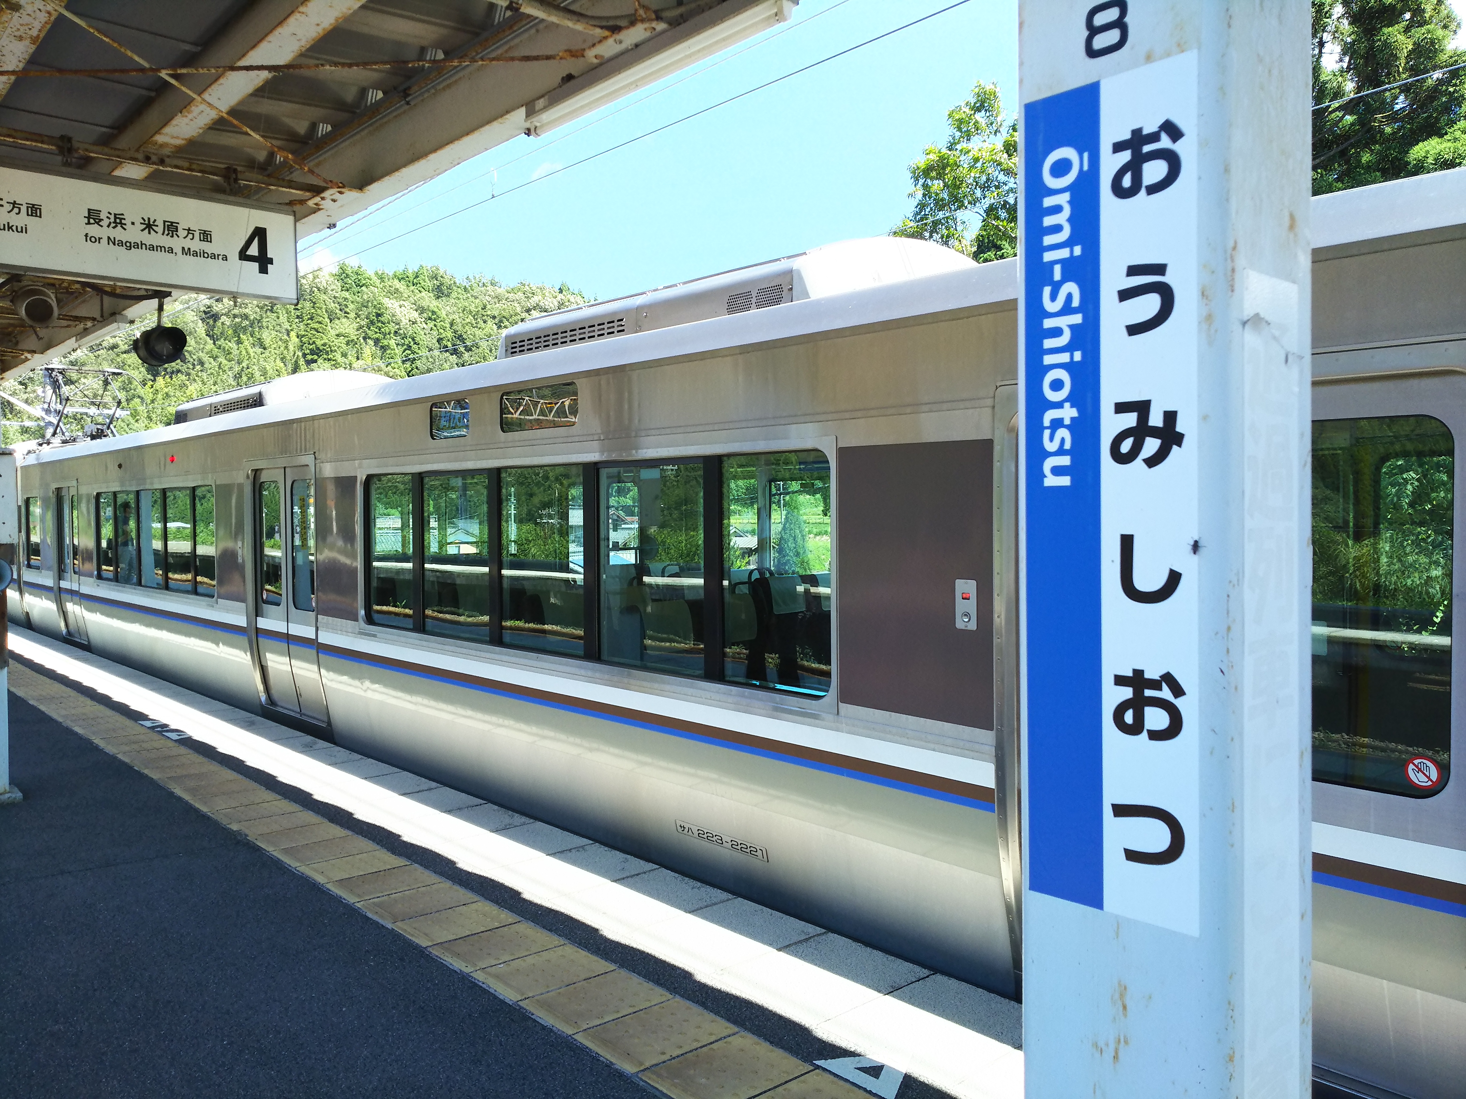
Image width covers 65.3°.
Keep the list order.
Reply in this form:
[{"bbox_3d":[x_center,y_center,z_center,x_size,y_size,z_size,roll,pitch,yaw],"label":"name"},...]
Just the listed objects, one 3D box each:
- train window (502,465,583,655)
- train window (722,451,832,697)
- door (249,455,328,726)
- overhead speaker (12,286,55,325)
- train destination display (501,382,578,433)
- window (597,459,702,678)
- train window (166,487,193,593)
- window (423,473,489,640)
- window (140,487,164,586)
[{"bbox_3d":[-0.953,0.047,5.693,0.050,0.898,0.760,-2,3,-41],"label":"train window"},{"bbox_3d":[0.166,0.087,4.423,0.050,0.904,0.624,-2,3,-41],"label":"train window"},{"bbox_3d":[-3.253,0.321,8.411,0.100,1.860,1.320,-4,4,-41],"label":"door"},{"bbox_3d":[-3.795,-1.329,6.215,0.220,0.220,0.250,-3,13,-32],"label":"overhead speaker"},{"bbox_3d":[-0.966,-0.696,5.678,0.050,0.199,0.713,-2,3,-41],"label":"train destination display"},{"bbox_3d":[-0.364,0.071,5.025,0.050,0.895,0.762,-2,3,-41],"label":"window"},{"bbox_3d":[-4.962,-0.087,10.245,0.050,0.910,0.805,-2,3,-41],"label":"train window"},{"bbox_3d":[-1.546,0.031,6.366,0.050,0.895,0.764,-2,3,-41],"label":"window"},{"bbox_3d":[-5.538,-0.106,10.900,0.050,0.912,0.800,-2,3,-41],"label":"window"}]

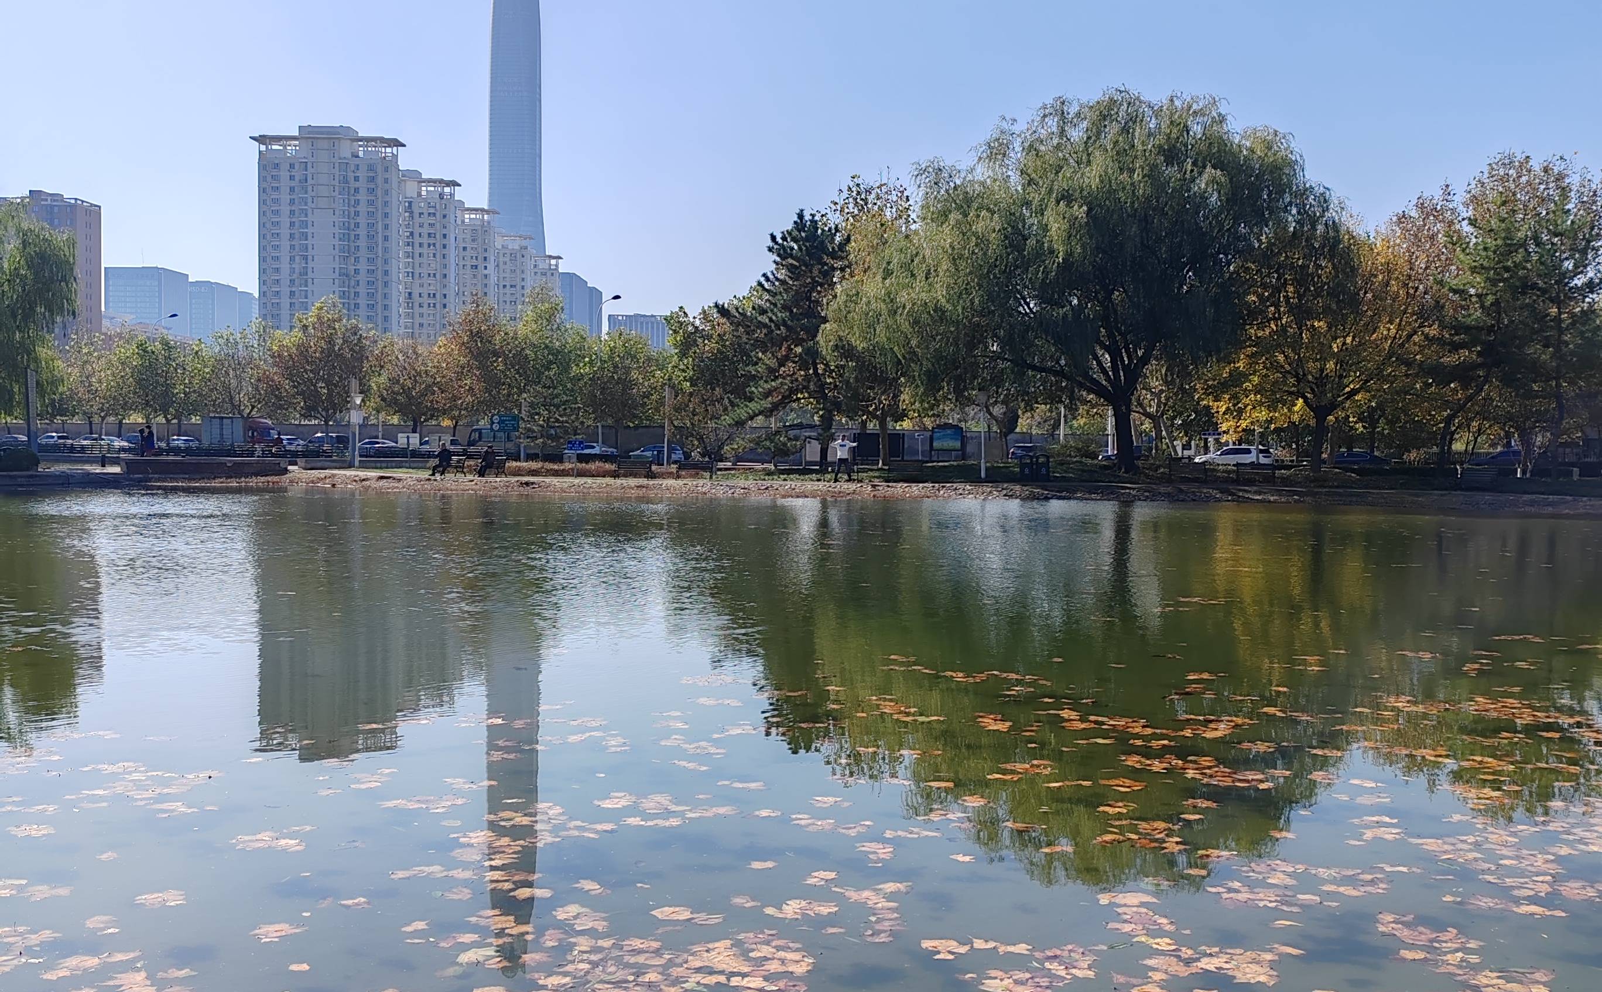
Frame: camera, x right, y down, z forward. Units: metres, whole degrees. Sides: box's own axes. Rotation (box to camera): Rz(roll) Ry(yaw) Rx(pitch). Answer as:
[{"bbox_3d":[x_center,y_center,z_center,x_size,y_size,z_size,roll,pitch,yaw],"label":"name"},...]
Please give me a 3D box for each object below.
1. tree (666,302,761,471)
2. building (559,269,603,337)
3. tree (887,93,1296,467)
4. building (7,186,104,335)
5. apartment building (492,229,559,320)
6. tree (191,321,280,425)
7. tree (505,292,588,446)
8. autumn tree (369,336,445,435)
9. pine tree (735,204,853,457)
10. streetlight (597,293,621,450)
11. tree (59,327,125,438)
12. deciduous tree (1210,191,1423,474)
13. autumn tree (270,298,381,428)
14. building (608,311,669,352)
[{"bbox_3d":[-3.894,-5.003,75.920,4.900,7.721,4.600,1,2,0],"label":"tree"},{"bbox_3d":[-145.200,-91.250,1091.786,30.000,114.520,50.000,1,2,0],"label":"building"},{"bbox_3d":[11.378,-8.255,64.773,16.000,14.720,15.000,1,2,0],"label":"tree"},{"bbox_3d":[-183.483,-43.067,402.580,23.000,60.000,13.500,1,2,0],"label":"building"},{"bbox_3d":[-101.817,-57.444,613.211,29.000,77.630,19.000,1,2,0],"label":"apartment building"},{"bbox_3d":[-41.189,-7.770,121.830,6.300,9.694,6.200,1,2,0],"label":"tree"},{"bbox_3d":[-18.846,-8.886,123.194,6.300,12.420,6.000,1,2,0],"label":"tree"},{"bbox_3d":[-27.851,-6.971,117.849,5.300,8.582,5.300,1,2,0],"label":"autumn tree"},{"bbox_3d":[-0.366,-7.027,74.858,6.000,11.698,5.600,1,2,0],"label":"pine tree"},{"bbox_3d":[-13.567,-8.308,118.622,0.400,12.005,2.200,2,2,37],"label":"streetlight"},{"bbox_3d":[-57.874,-8.641,136.162,5.600,10.380,5.400,1,2,0],"label":"tree"},{"bbox_3d":[24.116,-7.716,78.209,10.300,13.400,9.500,1,2,0],"label":"deciduous tree"},{"bbox_3d":[-38.092,-9.414,133.195,8.800,12.480,8.200,1,2,0],"label":"autumn tree"},{"bbox_3d":[-85.389,-61.904,881.094,34.000,70.140,24.000,1,2,0],"label":"building"}]

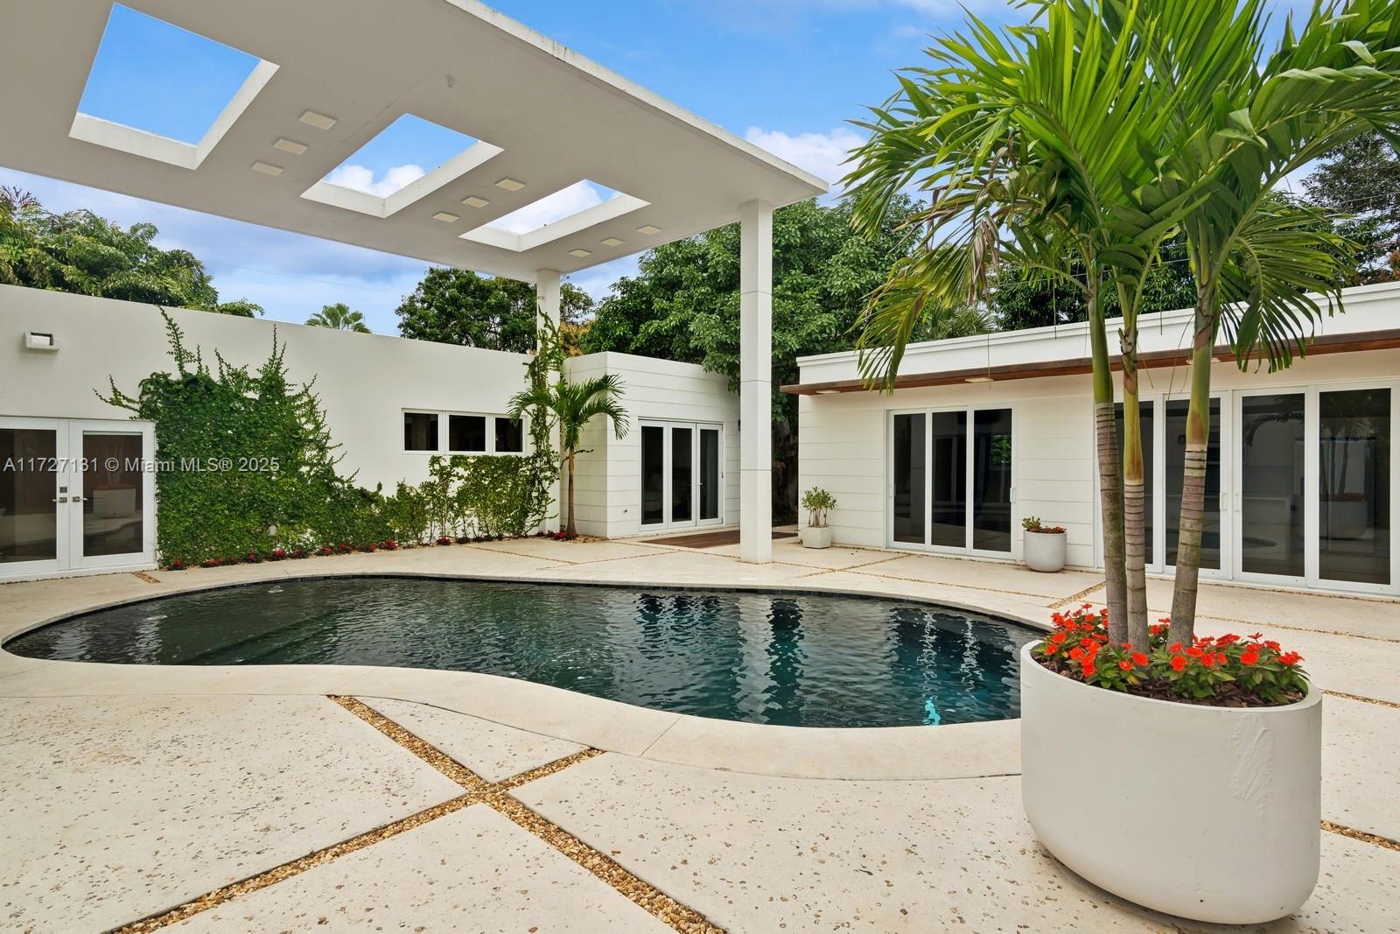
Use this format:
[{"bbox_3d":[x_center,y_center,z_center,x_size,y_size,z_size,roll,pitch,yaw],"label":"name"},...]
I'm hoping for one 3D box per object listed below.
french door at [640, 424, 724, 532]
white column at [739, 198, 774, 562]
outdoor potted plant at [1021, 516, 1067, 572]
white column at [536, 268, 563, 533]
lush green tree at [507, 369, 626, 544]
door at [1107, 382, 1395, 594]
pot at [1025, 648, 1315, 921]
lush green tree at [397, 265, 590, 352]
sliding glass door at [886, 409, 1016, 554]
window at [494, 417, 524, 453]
[{"bbox_3d":[-0.376,0.185,14.591,0.120,2.330,2.710,1,1,41],"label":"french door"},{"bbox_3d":[0.888,-1.300,10.383,0.373,5.577,0.373,1,1,44],"label":"white column"},{"bbox_3d":[4.944,1.087,9.433,0.640,0.760,0.620,1,1,41],"label":"outdoor potted plant"},{"bbox_3d":[-3.145,-1.320,13.680,0.340,5.430,0.340,1,1,41],"label":"white column"},{"bbox_3d":[-2.670,-0.234,13.444,2.458,3.382,2.062,0,1,0],"label":"lush green tree"},{"bbox_3d":[6.669,0.222,8.283,2.954,2.392,0.120,1,1,44],"label":"door"},{"bbox_3d":[1.879,1.110,2.724,0.995,0.995,0.995,0,1,0],"label":"pot"},{"bbox_3d":[-6.537,-2.534,20.971,6.200,7.600,6.000,0,1,0],"label":"lush green tree"},{"bbox_3d":[4.049,0.232,10.832,2.120,2.392,0.120,1,1,44],"label":"sliding glass door"},{"bbox_3d":[-3.926,-0.645,13.580,0.100,0.770,0.750,1,1,41],"label":"window"}]

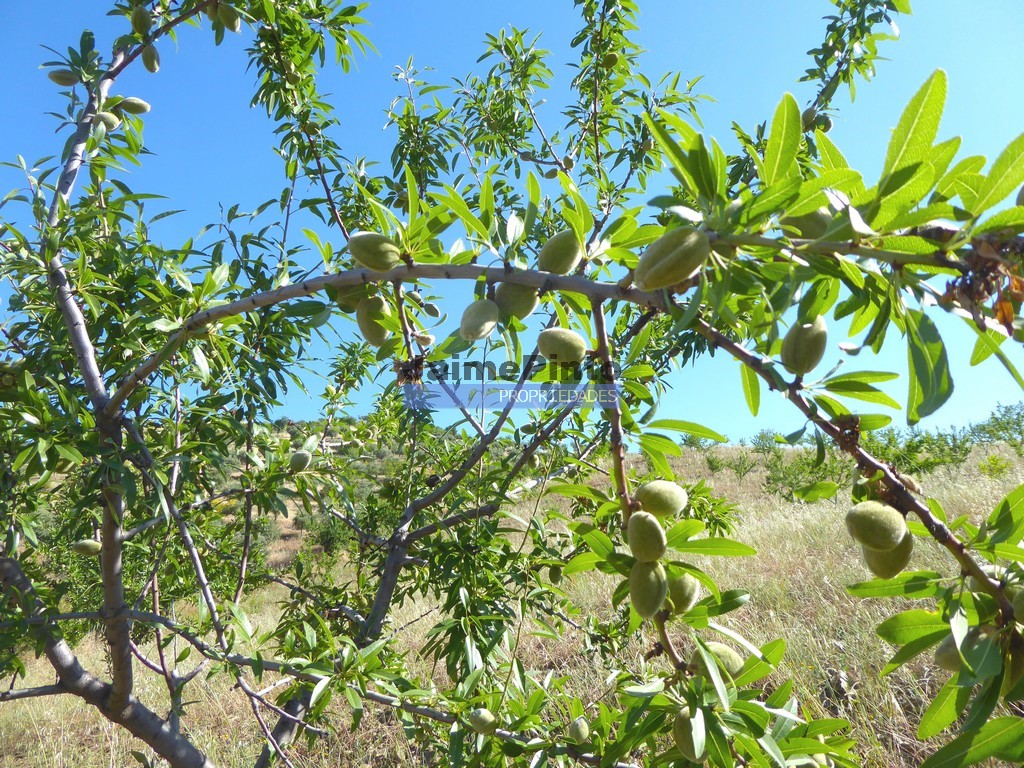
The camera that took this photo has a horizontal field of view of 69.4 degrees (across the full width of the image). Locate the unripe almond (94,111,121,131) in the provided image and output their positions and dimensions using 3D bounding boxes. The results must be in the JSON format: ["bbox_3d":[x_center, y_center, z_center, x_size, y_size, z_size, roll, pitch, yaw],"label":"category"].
[{"bbox_3d":[-0.520,-0.339,0.950,0.038,0.023,0.022,14,0,-12],"label":"unripe almond"}]

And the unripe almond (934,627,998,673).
[{"bbox_3d":[0.296,0.171,0.480,0.041,0.028,0.027,-16,-25,14],"label":"unripe almond"}]

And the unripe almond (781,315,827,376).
[{"bbox_3d":[0.192,-0.026,0.485,0.029,0.042,0.027,11,7,21],"label":"unripe almond"}]

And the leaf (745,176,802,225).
[{"bbox_3d":[0.141,-0.100,0.400,0.041,0.013,0.006,-38,-22,12],"label":"leaf"}]

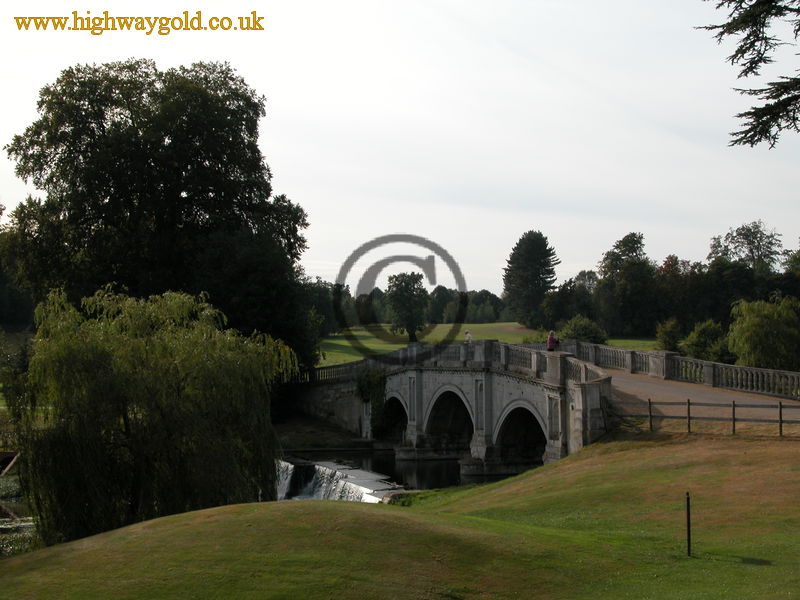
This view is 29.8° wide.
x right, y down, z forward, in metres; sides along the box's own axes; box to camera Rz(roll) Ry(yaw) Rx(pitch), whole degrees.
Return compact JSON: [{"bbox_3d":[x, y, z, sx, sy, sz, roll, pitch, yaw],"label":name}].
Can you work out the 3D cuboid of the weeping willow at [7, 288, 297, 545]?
[{"bbox_3d":[-8.100,3.950,49.000,9.200,8.500,8.600,0,-1,-9],"label":"weeping willow"}]

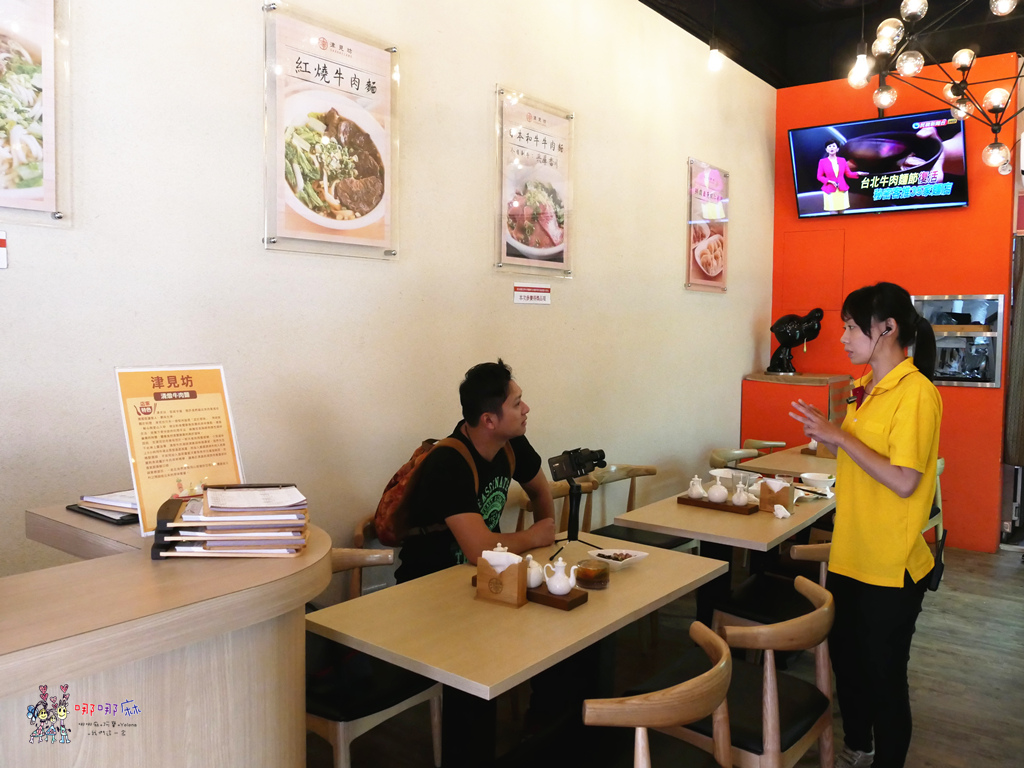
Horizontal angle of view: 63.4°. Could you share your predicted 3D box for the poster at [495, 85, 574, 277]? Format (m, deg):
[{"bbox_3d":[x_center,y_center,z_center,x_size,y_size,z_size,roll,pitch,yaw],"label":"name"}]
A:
[{"bbox_3d":[0.107,-0.869,3.671,0.030,0.762,0.585,4,6,36],"label":"poster"}]

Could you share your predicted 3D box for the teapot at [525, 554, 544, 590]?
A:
[{"bbox_3d":[0.047,0.501,2.233,0.085,0.092,0.085,1,4,0],"label":"teapot"}]

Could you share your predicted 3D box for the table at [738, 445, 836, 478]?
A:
[{"bbox_3d":[1.808,0.785,4.695,0.612,0.745,1.166,4,6,38],"label":"table"}]

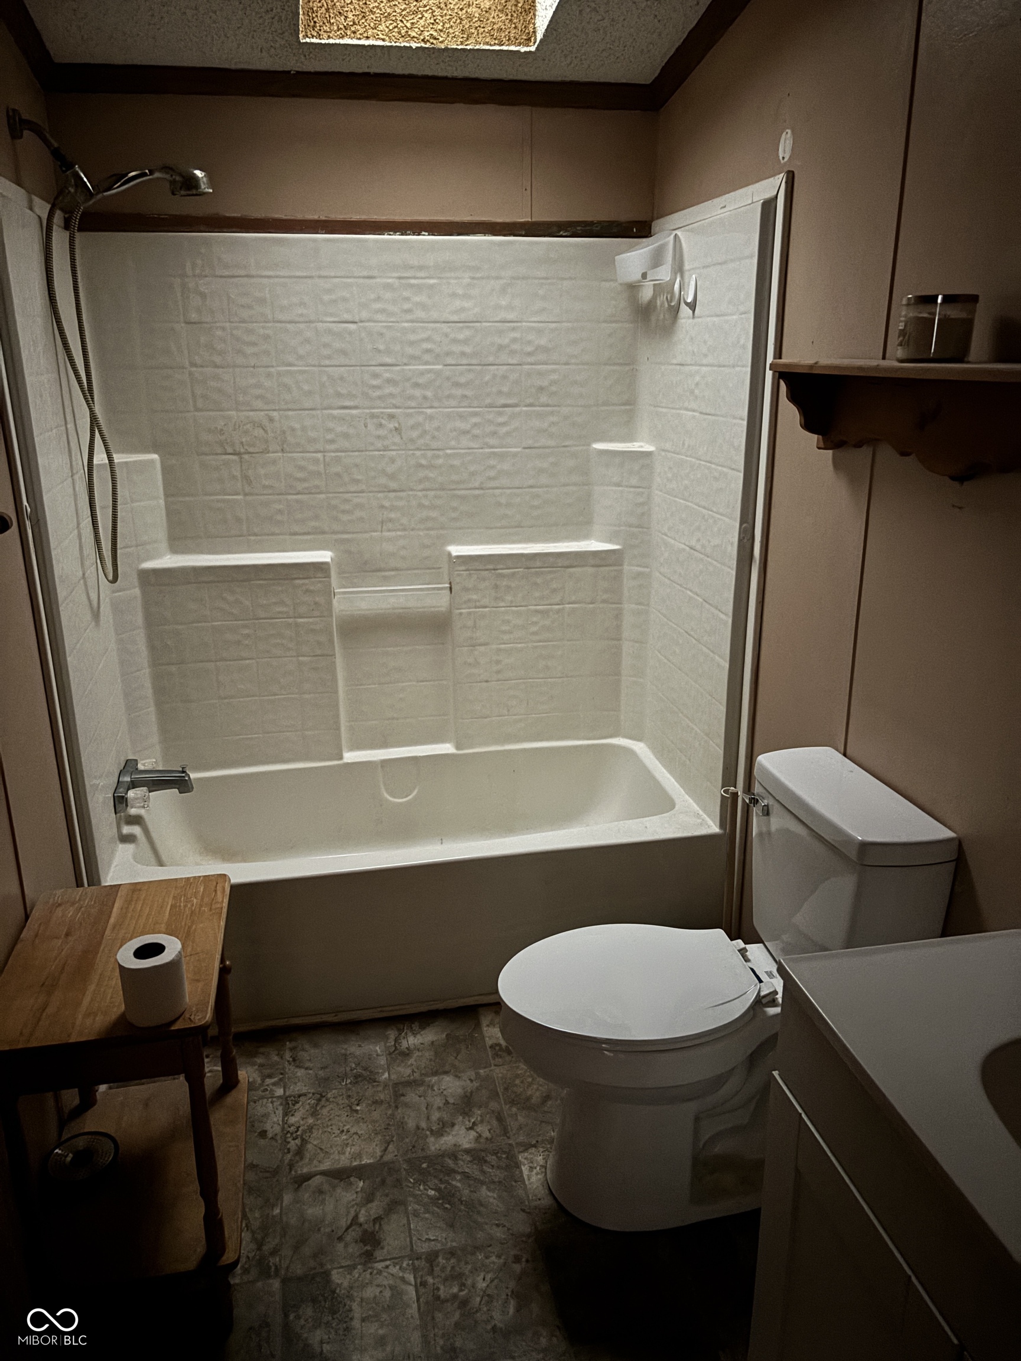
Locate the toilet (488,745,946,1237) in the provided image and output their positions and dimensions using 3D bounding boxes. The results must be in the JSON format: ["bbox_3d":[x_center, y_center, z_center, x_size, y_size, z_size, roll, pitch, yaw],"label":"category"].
[{"bbox_3d":[0.329,0.574,1.851,0.706,0.754,0.428,-4,17,-10],"label":"toilet"}]

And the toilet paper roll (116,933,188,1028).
[{"bbox_3d":[-0.544,0.457,1.557,0.095,0.101,0.095,-4,17,-10],"label":"toilet paper roll"}]

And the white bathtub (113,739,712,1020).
[{"bbox_3d":[-0.254,0.505,2.789,1.490,0.378,0.770,-4,17,-10],"label":"white bathtub"}]

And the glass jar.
[{"bbox_3d":[0.628,-0.516,1.508,0.101,0.088,0.101,-1,16,0],"label":"glass jar"}]

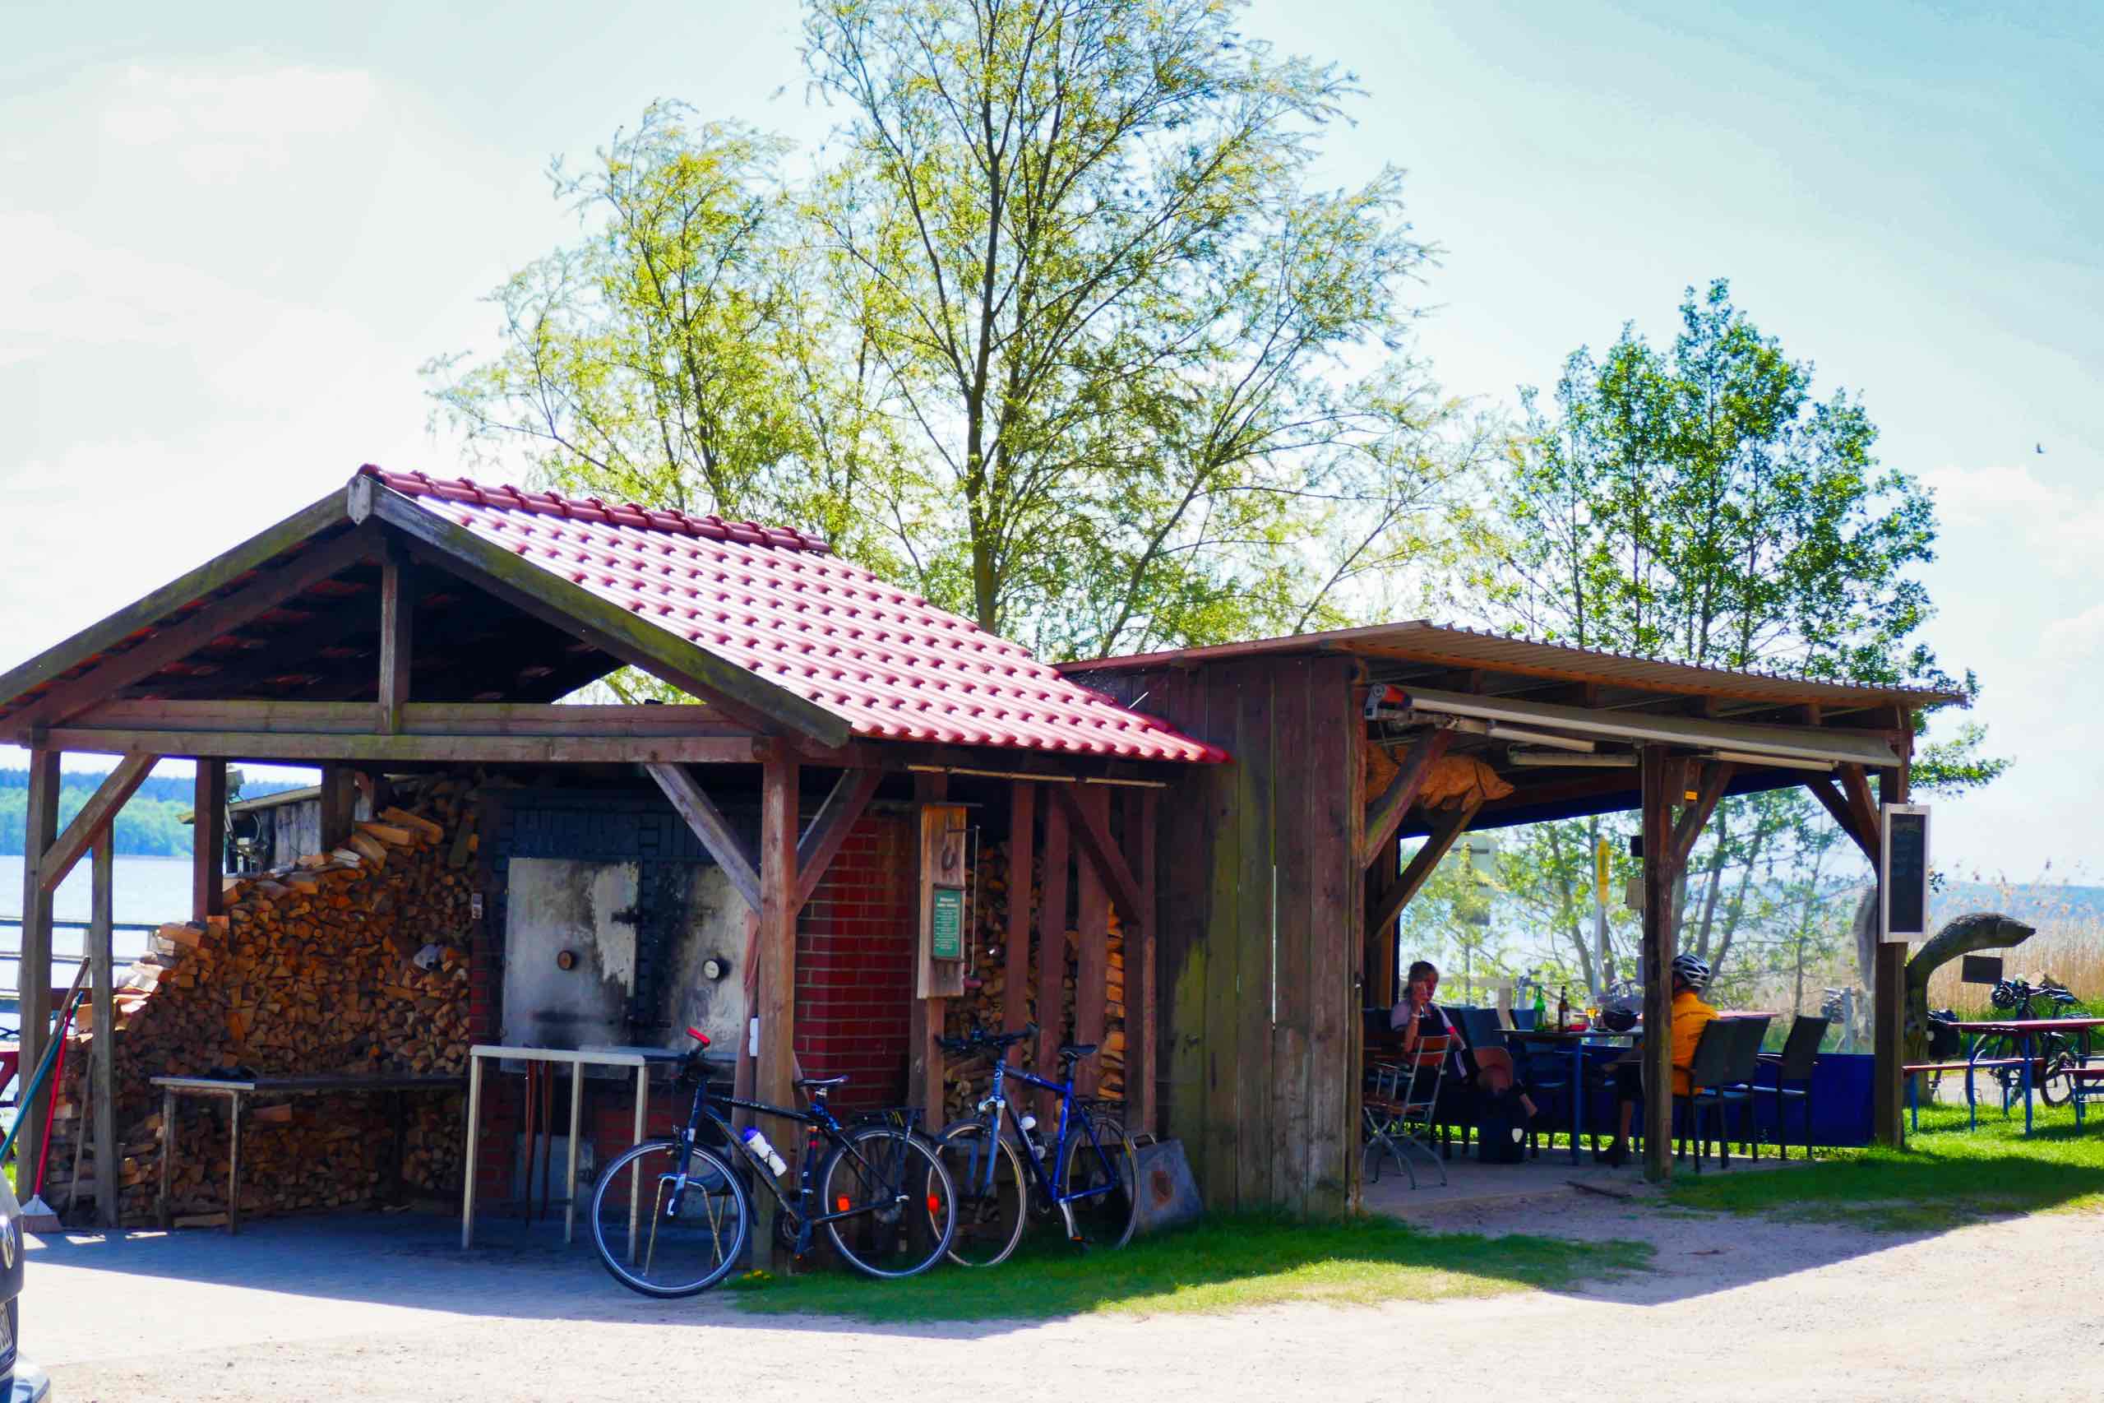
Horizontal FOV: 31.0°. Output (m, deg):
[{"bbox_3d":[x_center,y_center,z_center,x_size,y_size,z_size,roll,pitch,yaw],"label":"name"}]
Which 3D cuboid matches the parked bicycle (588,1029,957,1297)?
[{"bbox_3d":[-1.242,2.059,16.974,1.760,1.130,0.600,3,-3,-28],"label":"parked bicycle"}]

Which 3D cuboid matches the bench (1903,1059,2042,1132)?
[{"bbox_3d":[6.487,2.832,27.208,0.280,0.490,2.350,-1,-3,37],"label":"bench"}]

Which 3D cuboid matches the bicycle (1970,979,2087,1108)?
[{"bbox_3d":[7.790,2.737,30.267,1.750,1.070,0.600,4,-4,-44],"label":"bicycle"}]

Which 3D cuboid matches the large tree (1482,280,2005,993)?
[{"bbox_3d":[6.559,-0.309,36.055,5.000,7.700,4.800,1,-3,0],"label":"large tree"}]

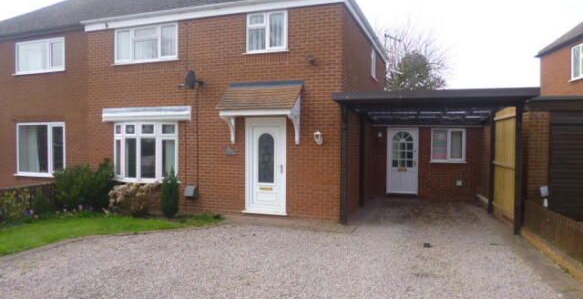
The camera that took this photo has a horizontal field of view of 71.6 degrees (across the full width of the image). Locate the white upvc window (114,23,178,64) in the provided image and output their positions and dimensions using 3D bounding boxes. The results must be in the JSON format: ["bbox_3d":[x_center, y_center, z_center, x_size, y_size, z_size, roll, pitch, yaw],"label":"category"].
[{"bbox_3d":[-3.617,-2.594,10.014,1.870,0.900,0.110,0,-1,18],"label":"white upvc window"}]

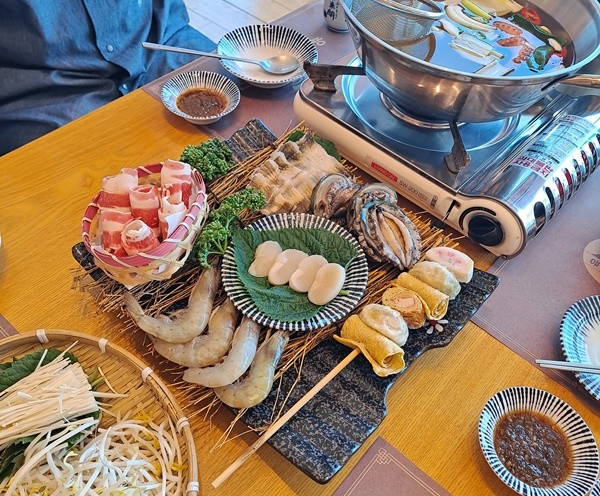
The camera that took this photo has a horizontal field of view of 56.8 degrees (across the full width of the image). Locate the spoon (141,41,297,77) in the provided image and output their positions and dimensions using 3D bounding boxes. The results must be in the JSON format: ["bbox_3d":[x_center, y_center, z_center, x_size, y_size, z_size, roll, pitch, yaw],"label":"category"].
[{"bbox_3d":[-0.111,-0.277,0.807,0.227,0.024,0.043,3,51,-14],"label":"spoon"}]

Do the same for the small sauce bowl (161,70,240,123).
[{"bbox_3d":[-0.135,-0.198,0.769,0.106,0.034,0.106,2,51,-3],"label":"small sauce bowl"}]

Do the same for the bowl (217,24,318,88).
[{"bbox_3d":[-0.046,-0.278,0.838,0.154,0.038,0.154,2,51,-3],"label":"bowl"}]

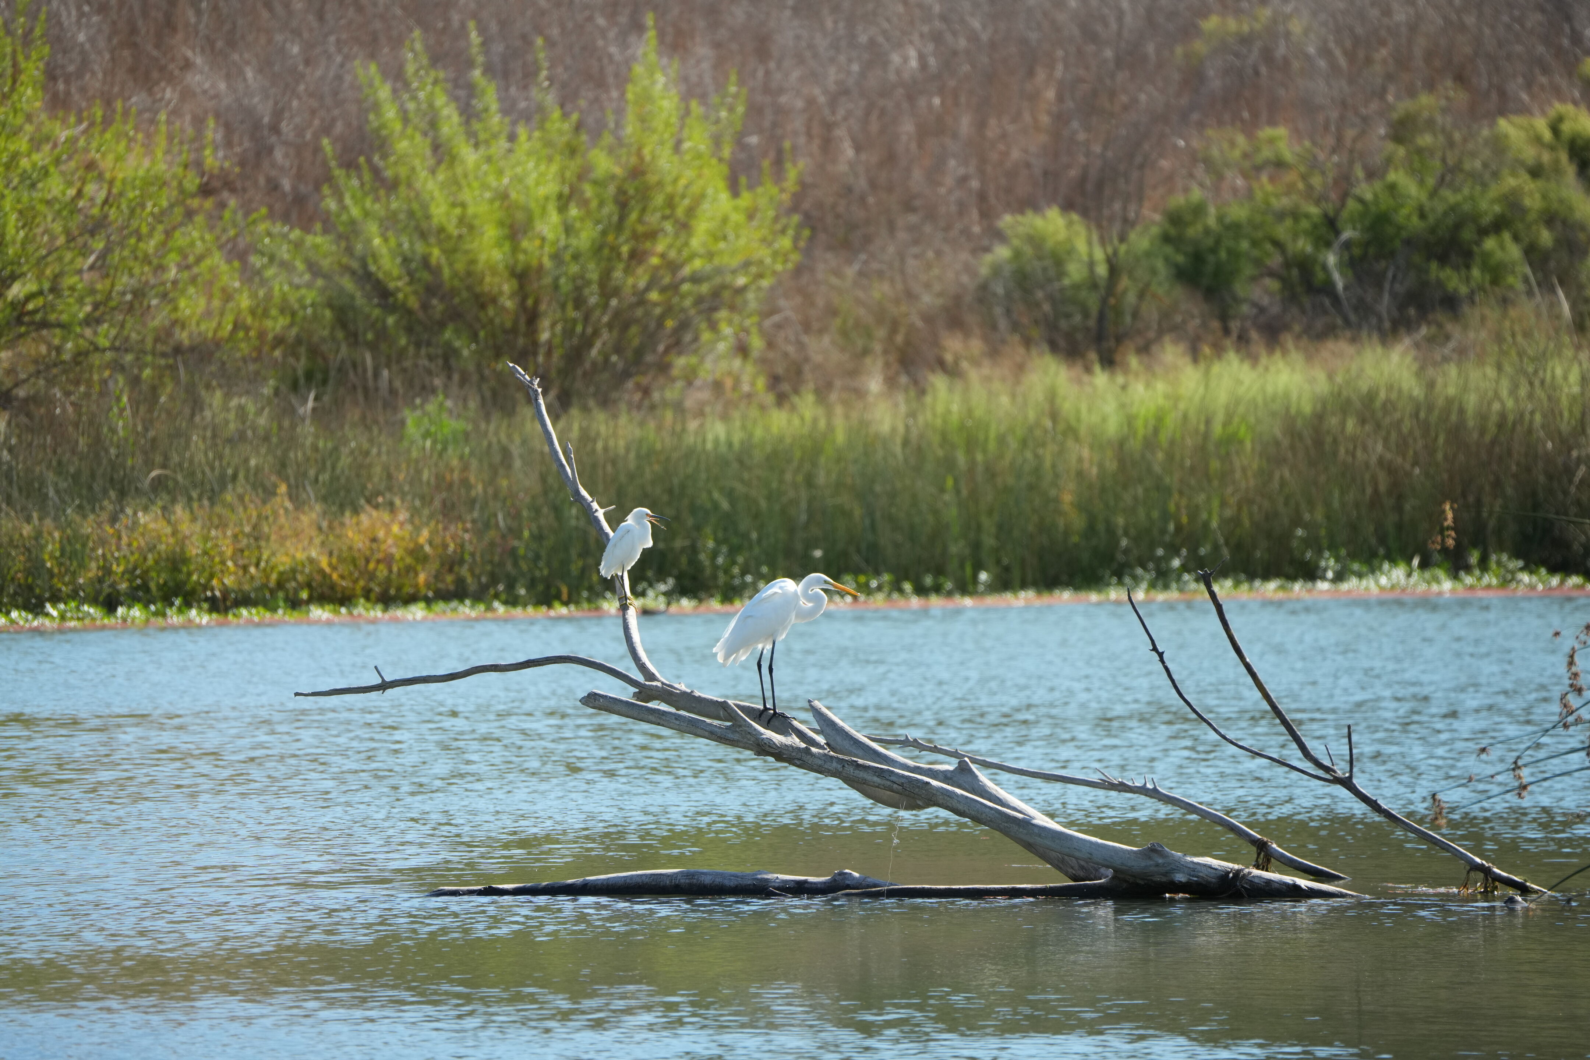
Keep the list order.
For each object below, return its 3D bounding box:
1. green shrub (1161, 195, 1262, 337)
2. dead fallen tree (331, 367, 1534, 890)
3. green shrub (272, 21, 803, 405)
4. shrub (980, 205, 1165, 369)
[{"bbox_3d":[2.799,-1.800,119.000,0.720,0.970,0.700,0,1,0],"label":"green shrub"},{"bbox_3d":[0.281,0.367,61.000,4.000,1.900,1.600,0,1,0],"label":"dead fallen tree"},{"bbox_3d":[-1.616,-1.987,111.000,3.300,2.450,2.800,0,1,0],"label":"green shrub"},{"bbox_3d":[1.859,-1.619,118.000,1.250,1.070,1.100,0,1,0],"label":"shrub"}]

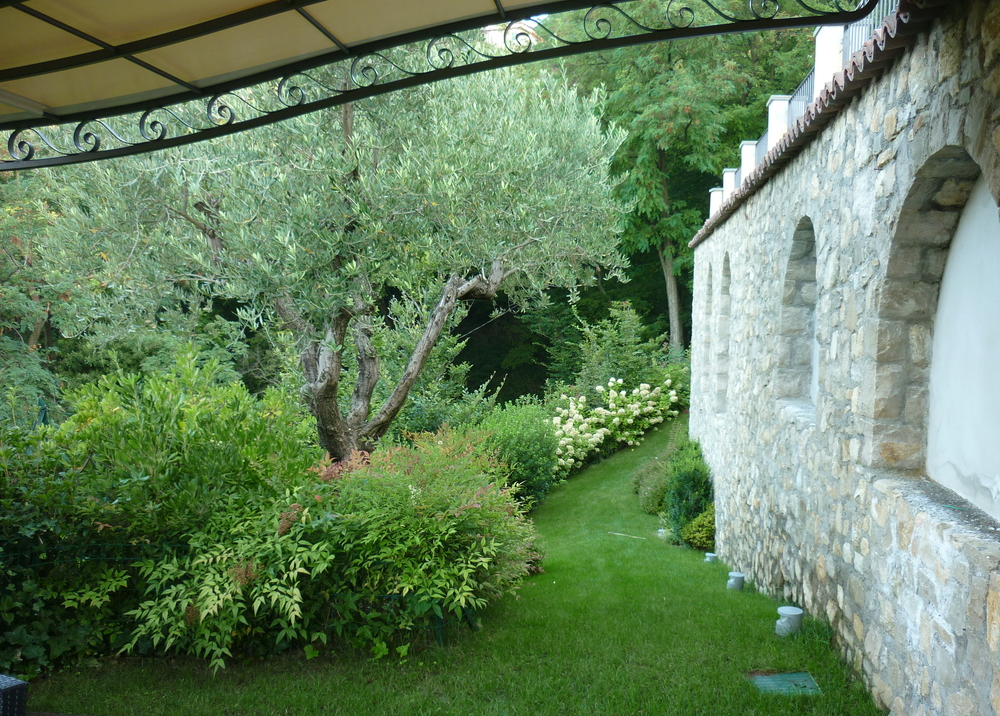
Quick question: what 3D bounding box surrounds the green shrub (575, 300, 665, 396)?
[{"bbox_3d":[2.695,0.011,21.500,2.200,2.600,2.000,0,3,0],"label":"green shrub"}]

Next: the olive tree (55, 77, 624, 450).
[{"bbox_3d":[-1.329,-0.618,7.700,4.300,3.800,3.700,0,3,-9],"label":"olive tree"}]

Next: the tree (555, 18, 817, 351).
[{"bbox_3d":[4.734,-4.970,25.000,6.300,10.000,5.600,0,3,0],"label":"tree"}]

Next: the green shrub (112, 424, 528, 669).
[{"bbox_3d":[-1.019,1.129,5.800,2.250,1.200,1.400,-1,4,-25],"label":"green shrub"}]

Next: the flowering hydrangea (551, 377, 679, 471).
[{"bbox_3d":[2.322,1.305,19.000,2.500,1.600,1.500,-1,4,-30],"label":"flowering hydrangea"}]

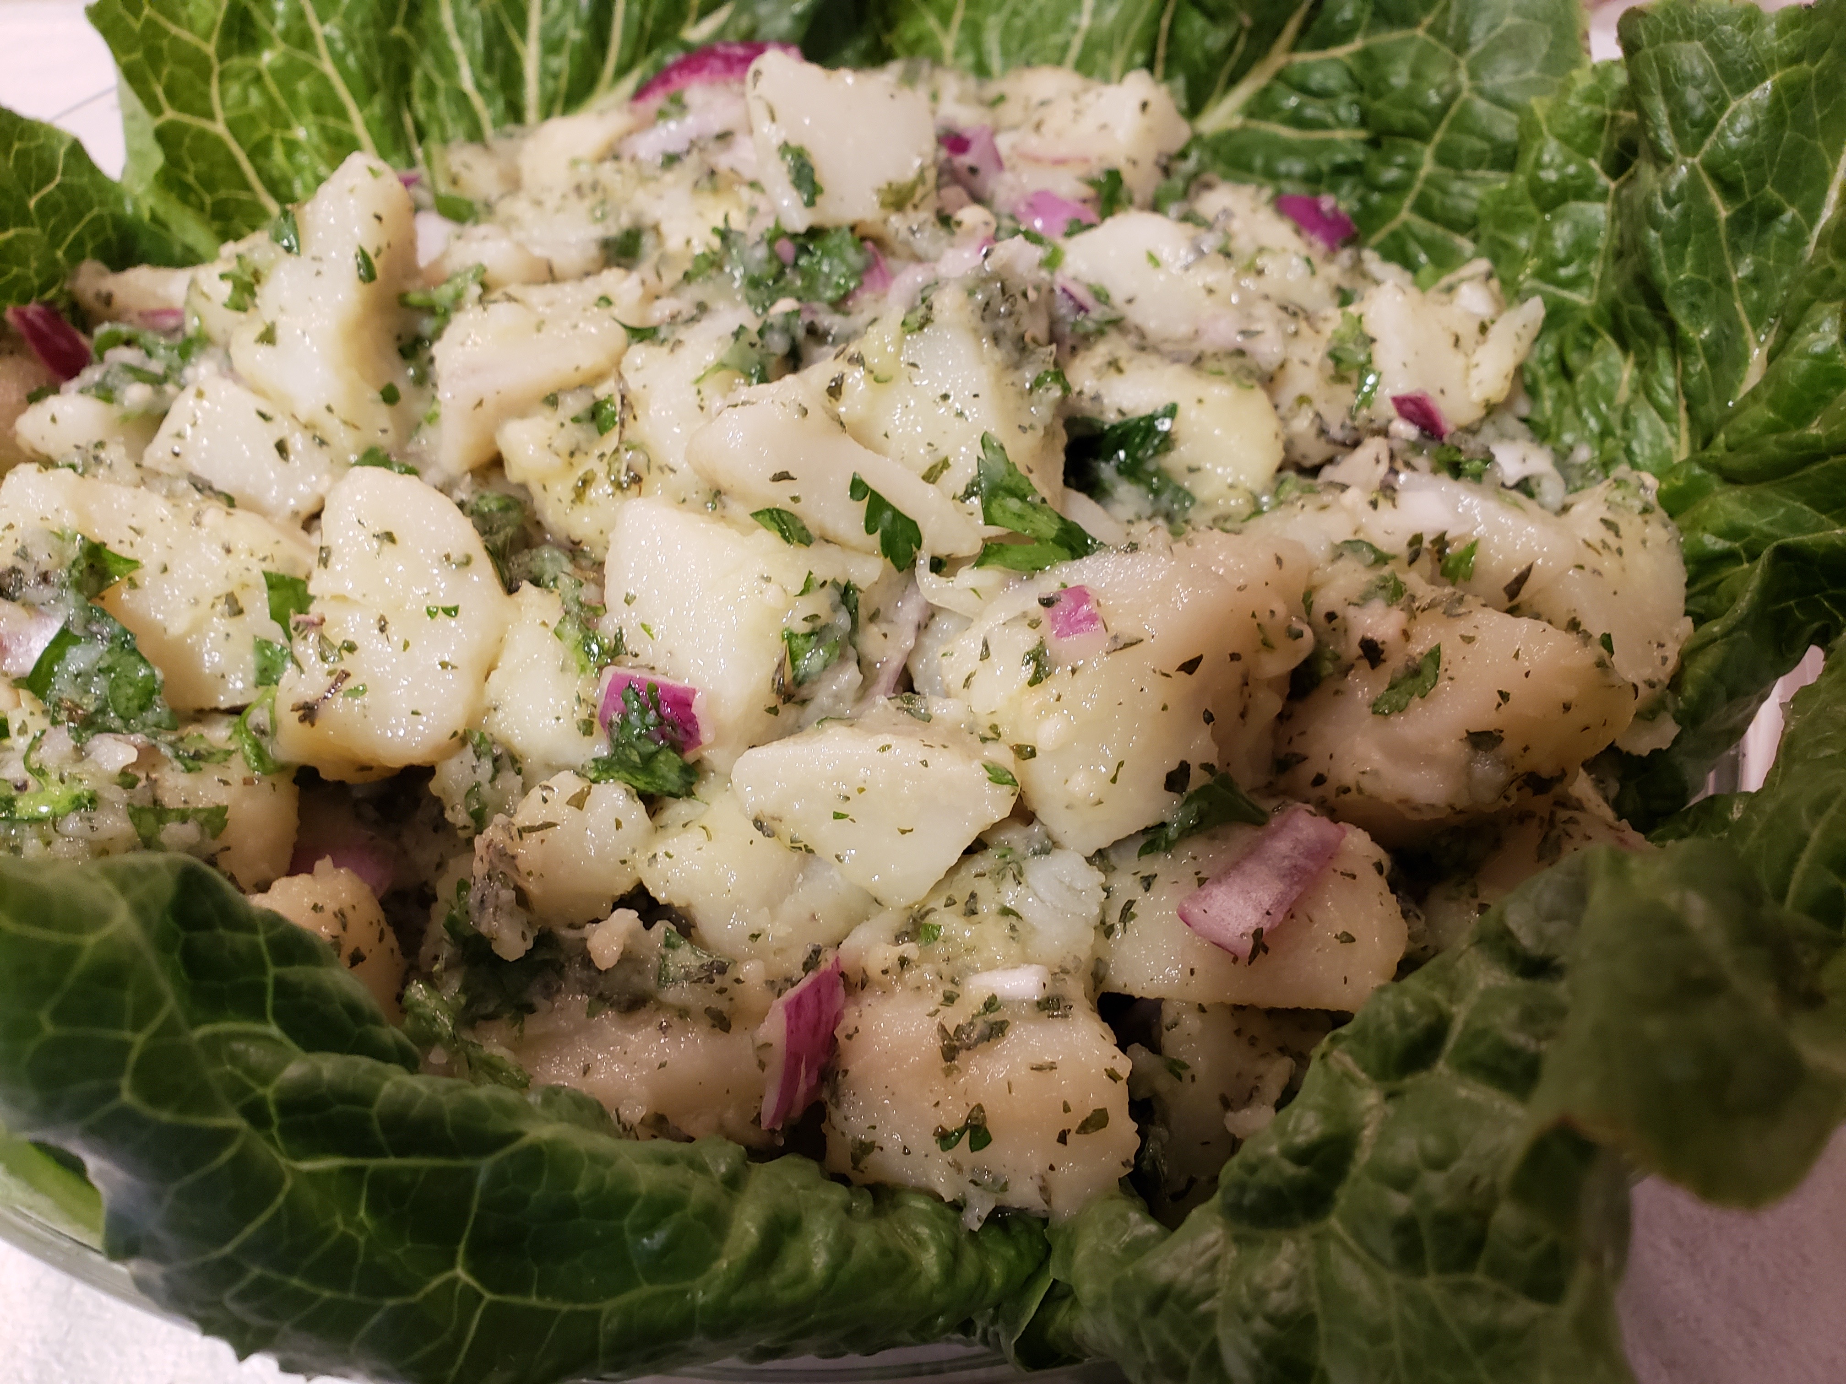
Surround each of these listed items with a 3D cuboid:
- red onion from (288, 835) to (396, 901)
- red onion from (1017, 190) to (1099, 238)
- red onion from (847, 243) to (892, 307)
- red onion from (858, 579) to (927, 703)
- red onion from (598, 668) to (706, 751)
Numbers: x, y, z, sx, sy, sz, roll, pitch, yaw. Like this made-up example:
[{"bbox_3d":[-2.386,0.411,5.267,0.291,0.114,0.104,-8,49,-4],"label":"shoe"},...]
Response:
[{"bbox_3d":[-0.091,0.028,0.218,0.018,0.007,0.013,9,82,-3],"label":"red onion"},{"bbox_3d":[0.031,-0.110,0.320,0.018,0.007,0.013,-5,73,-2],"label":"red onion"},{"bbox_3d":[-0.012,-0.091,0.305,0.012,0.007,0.015,-12,84,-21],"label":"red onion"},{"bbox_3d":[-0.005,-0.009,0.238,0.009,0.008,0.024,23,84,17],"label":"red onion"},{"bbox_3d":[-0.044,0.003,0.226,0.017,0.007,0.015,11,84,0],"label":"red onion"}]

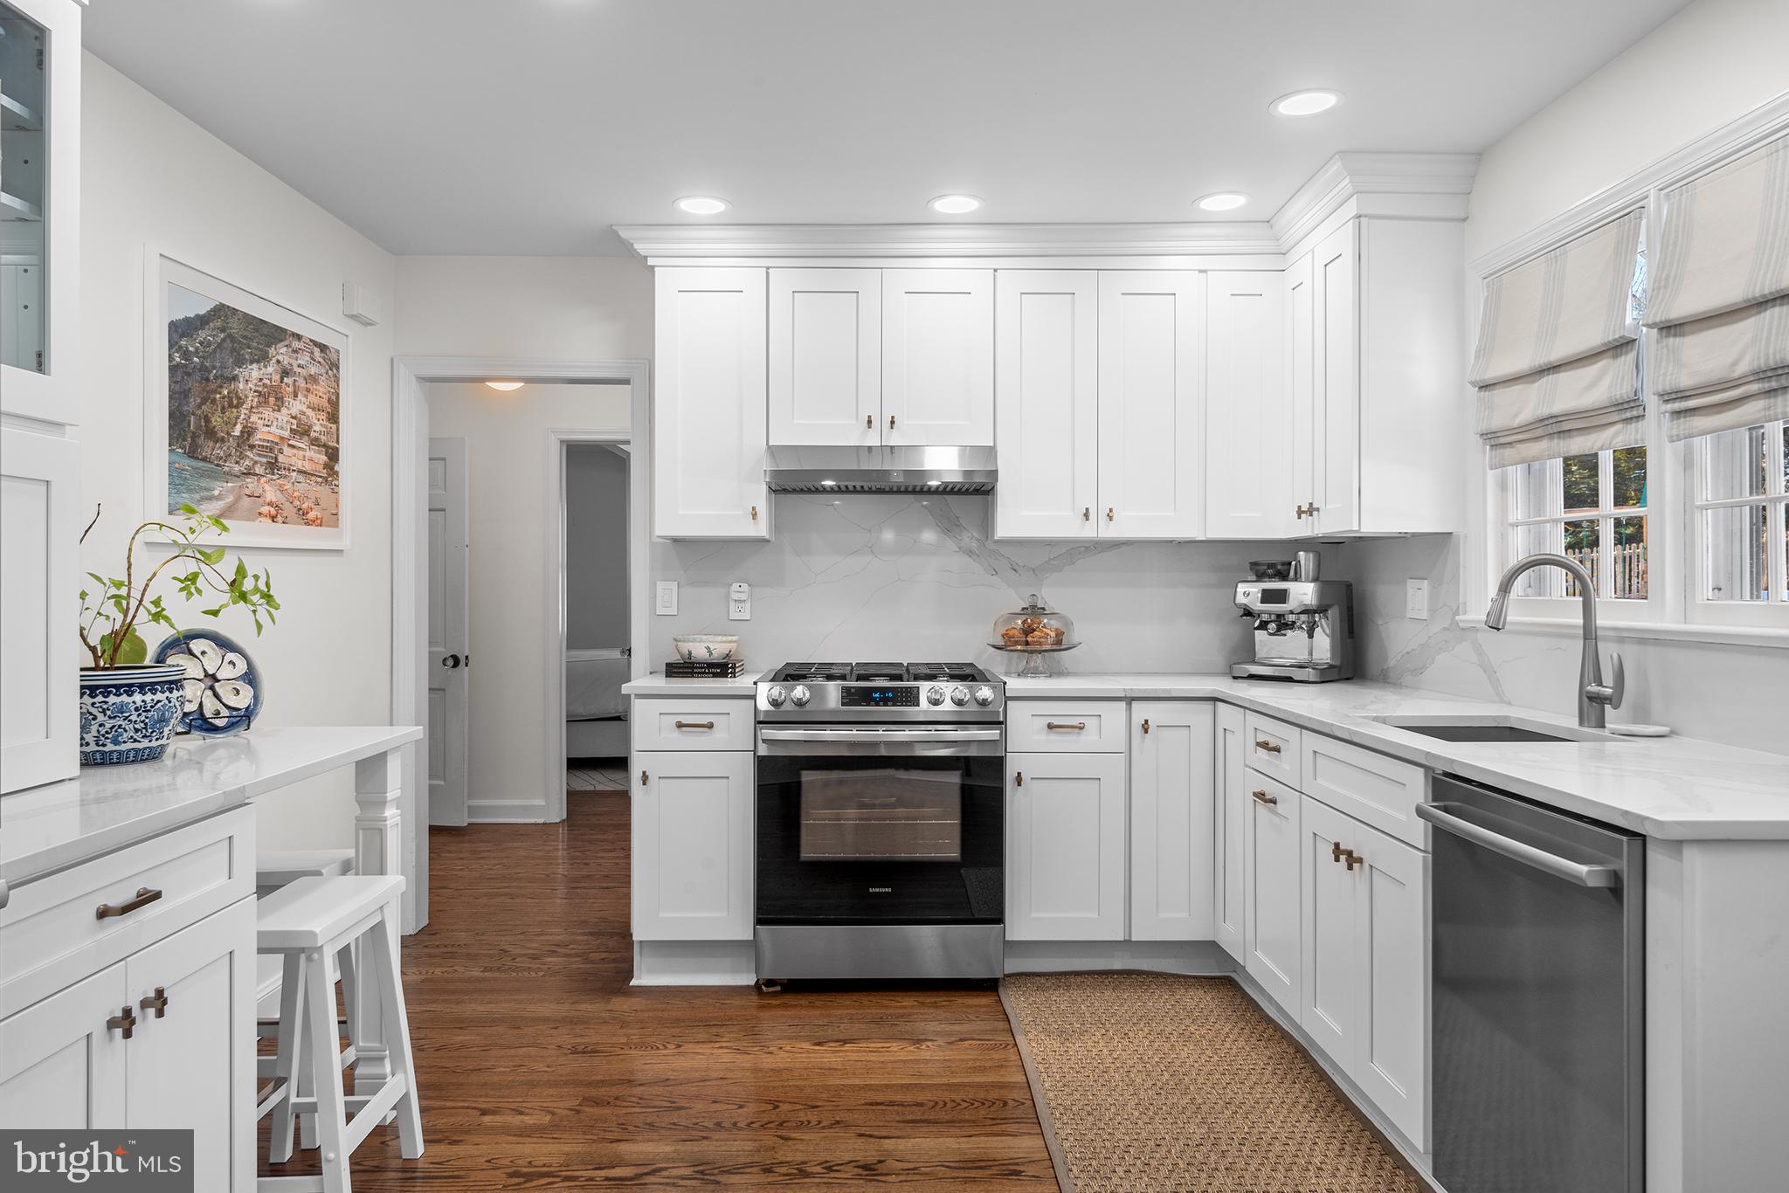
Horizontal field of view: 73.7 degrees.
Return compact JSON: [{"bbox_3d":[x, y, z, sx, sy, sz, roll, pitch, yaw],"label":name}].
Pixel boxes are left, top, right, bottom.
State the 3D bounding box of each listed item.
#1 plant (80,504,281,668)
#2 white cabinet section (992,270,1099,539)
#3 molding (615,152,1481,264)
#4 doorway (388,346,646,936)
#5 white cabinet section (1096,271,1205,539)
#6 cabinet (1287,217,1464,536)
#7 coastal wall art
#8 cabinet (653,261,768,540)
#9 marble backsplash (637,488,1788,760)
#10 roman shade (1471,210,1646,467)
[{"bbox_3d":[-1.338,-0.020,2.175,0.427,0.299,0.360,0,0,-1],"label":"plant"},{"bbox_3d":[0.510,-0.643,4.145,0.345,0.898,0.330,0,0,0],"label":"white cabinet section"},{"bbox_3d":[0.366,-1.166,3.816,2.563,0.132,1.055,0,0,-1],"label":"molding"},{"bbox_3d":[-1.344,0.178,4.367,0.926,2.070,0.140,0,0,-1],"label":"doorway"},{"bbox_3d":[0.854,-0.641,4.145,0.348,0.898,0.330,0,0,0],"label":"white cabinet section"},{"bbox_3d":[1.493,-0.644,3.744,0.322,0.910,0.600,0,0,-1],"label":"cabinet"},{"bbox_3d":[-1.763,-0.474,3.305,0.030,0.688,1.085,0,0,-1],"label":"coastal wall art"},{"bbox_3d":[-0.617,-0.648,4.166,0.380,0.910,0.325,0,0,-1],"label":"cabinet"},{"bbox_3d":[0.398,-0.039,3.253,2.510,0.643,2.190,0,0,-1],"label":"marble backsplash"},{"bbox_3d":[1.624,-0.617,2.967,0.070,0.531,0.696,0,0,-1],"label":"roman shade"}]

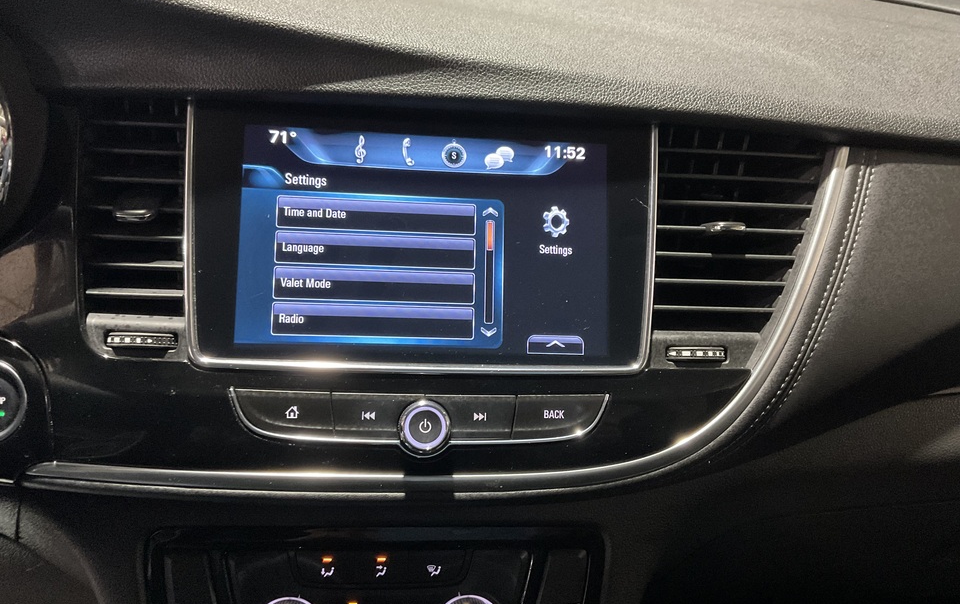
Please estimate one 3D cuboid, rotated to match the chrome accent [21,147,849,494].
[{"bbox_3d":[-0.004,0.001,0.379,0.386,0.178,0.040,2,-8,-6],"label":"chrome accent"}]

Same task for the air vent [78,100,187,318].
[{"bbox_3d":[-0.160,-0.043,0.374,0.054,0.106,0.030,2,-8,-6],"label":"air vent"}]

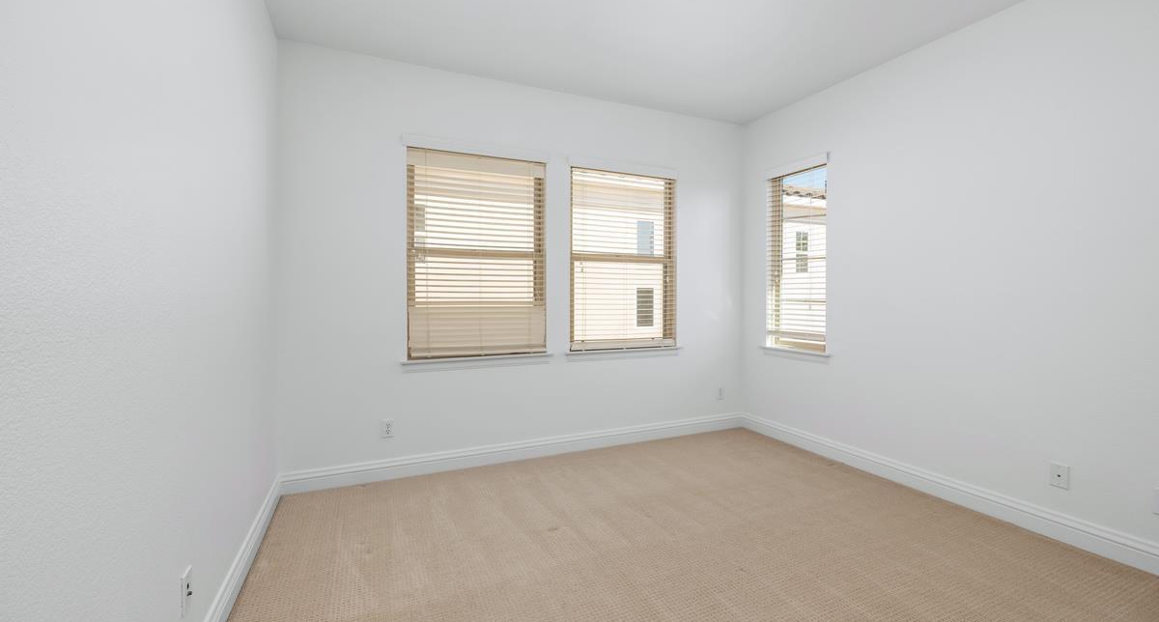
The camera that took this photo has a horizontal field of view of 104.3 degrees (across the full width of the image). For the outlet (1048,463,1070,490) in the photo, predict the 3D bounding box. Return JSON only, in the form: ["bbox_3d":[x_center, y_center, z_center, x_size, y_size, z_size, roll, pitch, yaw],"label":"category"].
[{"bbox_3d":[2.343,0.804,2.200,0.008,0.115,0.071,-1,1,-25],"label":"outlet"}]

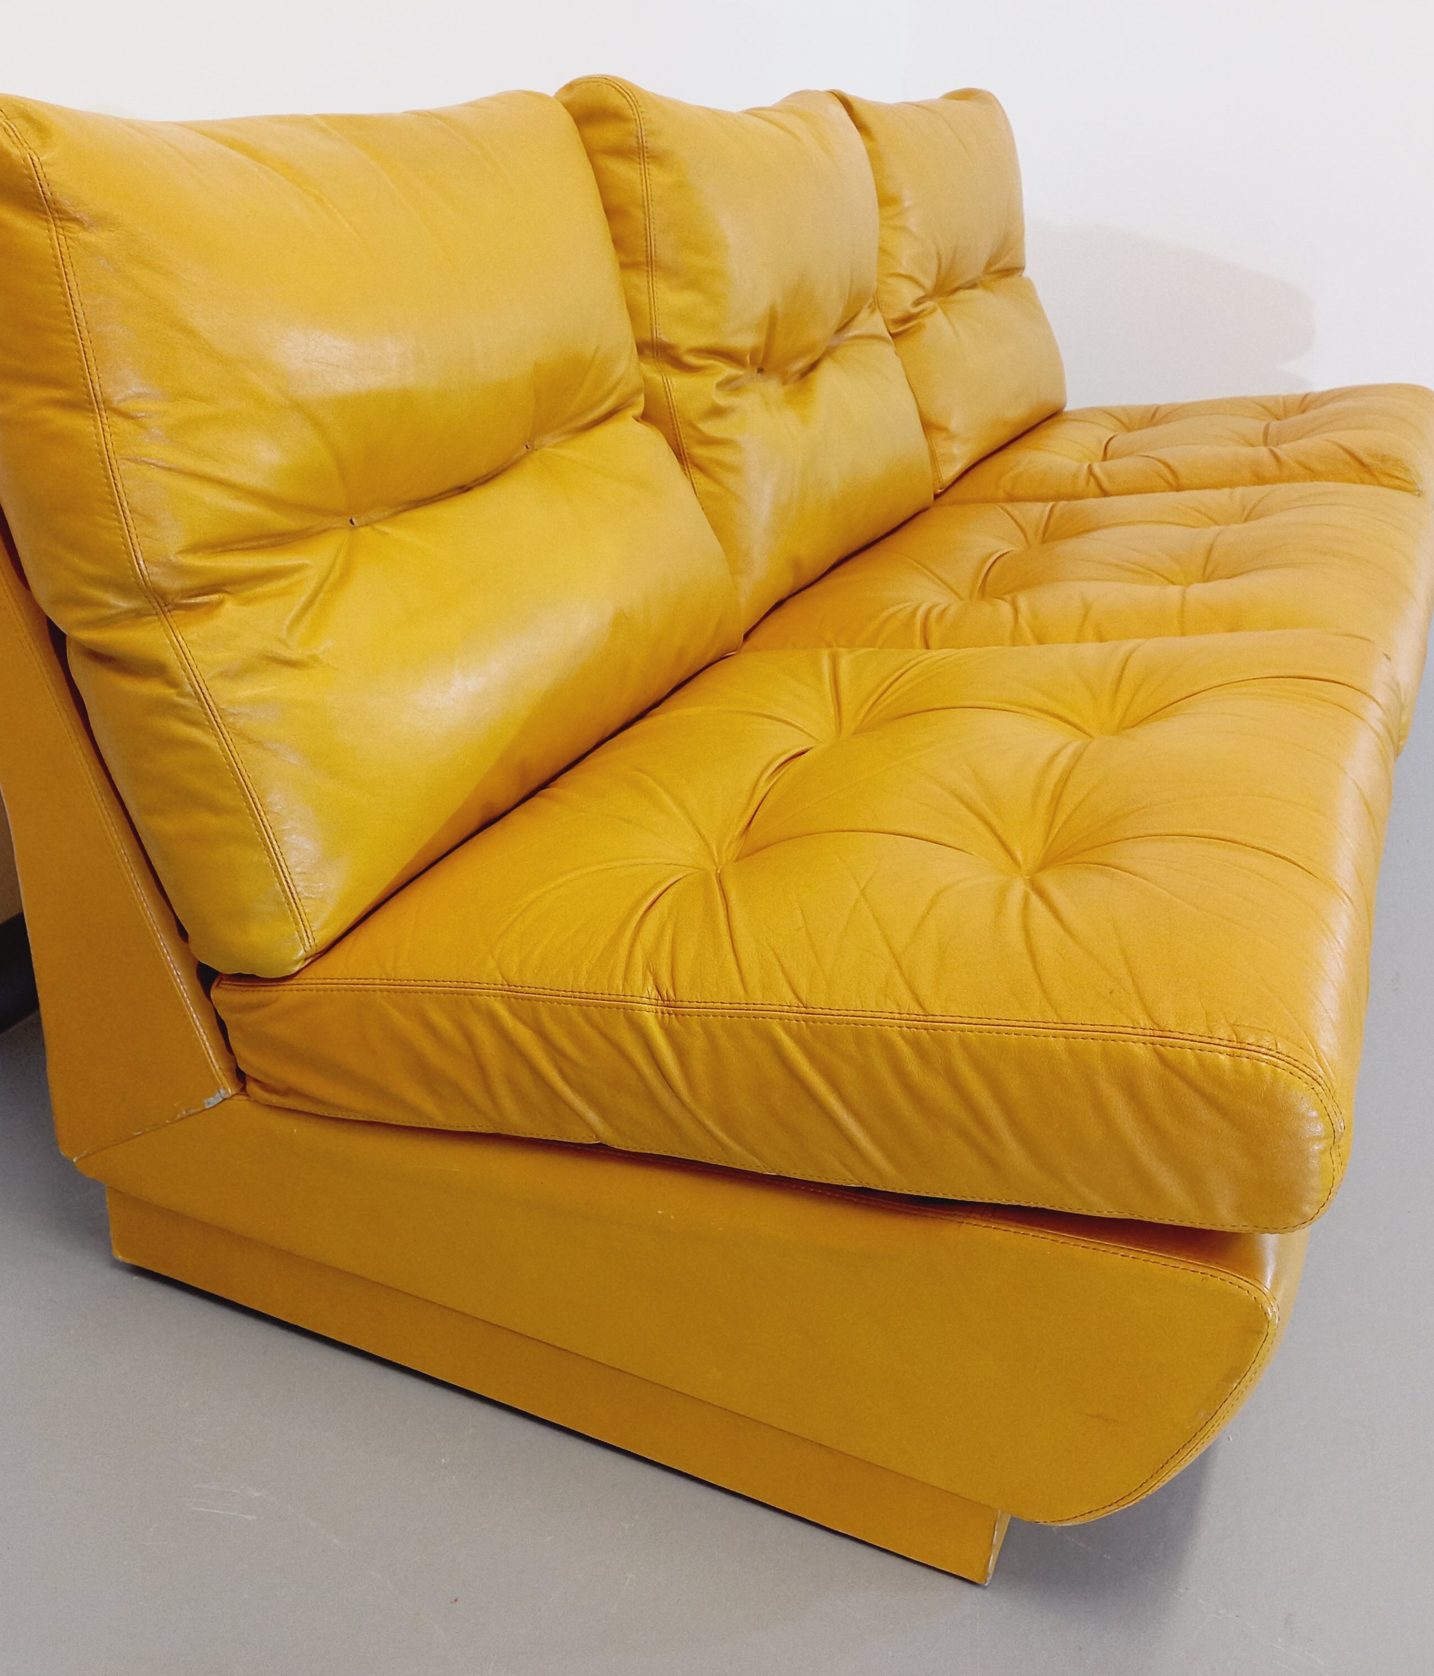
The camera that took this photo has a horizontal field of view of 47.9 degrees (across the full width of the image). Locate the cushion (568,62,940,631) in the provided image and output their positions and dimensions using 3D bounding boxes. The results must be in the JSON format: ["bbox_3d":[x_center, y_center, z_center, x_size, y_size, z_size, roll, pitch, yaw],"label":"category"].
[{"bbox_3d":[0.043,-0.505,1.657,0.134,0.503,0.599,-2,22,28],"label":"cushion"}]

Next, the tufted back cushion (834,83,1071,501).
[{"bbox_3d":[0.295,-0.737,2.156,0.134,0.503,0.595,-2,22,28],"label":"tufted back cushion"}]

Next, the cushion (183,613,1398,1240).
[{"bbox_3d":[0.109,0.017,1.126,0.671,0.117,0.612,1,24,26],"label":"cushion"}]

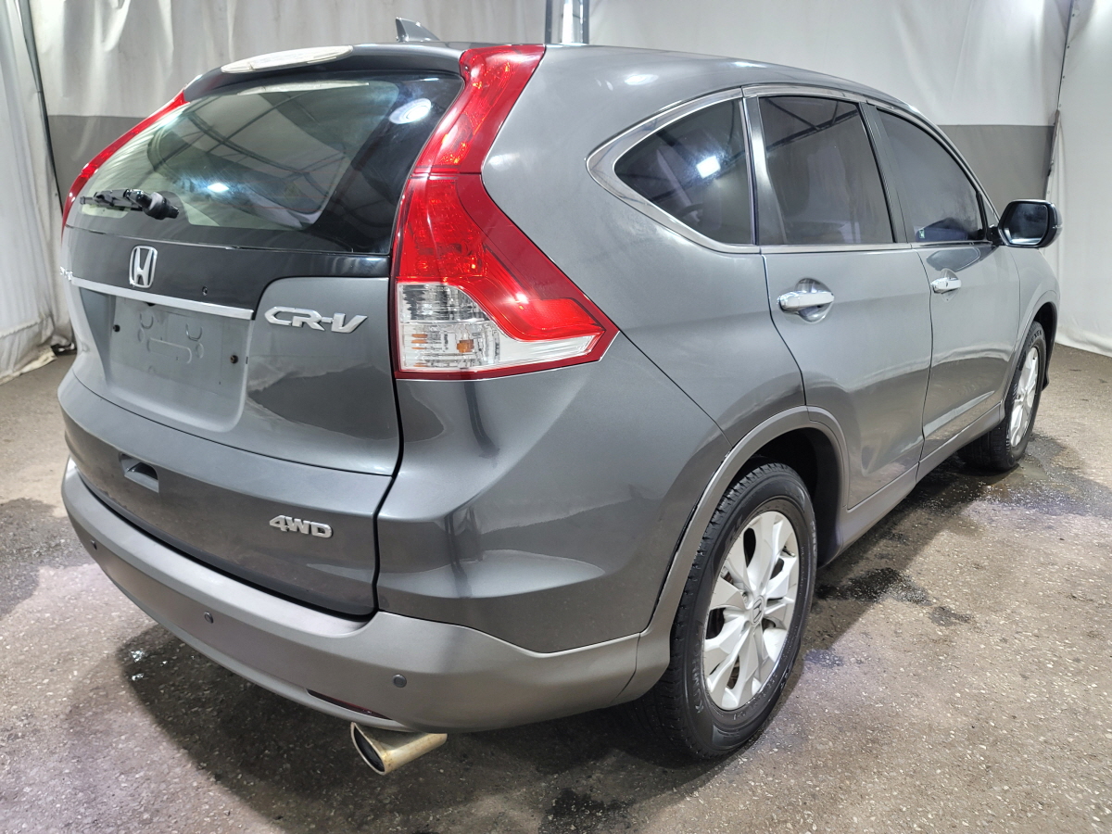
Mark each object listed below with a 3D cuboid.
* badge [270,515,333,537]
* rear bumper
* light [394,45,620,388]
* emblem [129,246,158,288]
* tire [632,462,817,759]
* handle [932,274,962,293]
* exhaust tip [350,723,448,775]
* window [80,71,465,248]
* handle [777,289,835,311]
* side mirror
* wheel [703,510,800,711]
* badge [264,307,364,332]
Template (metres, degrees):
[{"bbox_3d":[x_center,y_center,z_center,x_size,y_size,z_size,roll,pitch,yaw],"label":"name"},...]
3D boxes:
[{"bbox_3d":[-0.418,0.180,1.309,0.125,0.025,0.008,6,17,20],"label":"badge"},{"bbox_3d":[-0.687,0.275,1.844,1.780,0.290,0.540,14,21,39],"label":"rear bumper"},{"bbox_3d":[-0.090,-0.351,1.276,0.350,0.540,0.440,14,21,39],"label":"light"},{"bbox_3d":[-0.800,-0.289,1.547,0.100,0.080,0.013,14,14,39],"label":"emblem"},{"bbox_3d":[0.389,0.430,1.919,0.225,0.715,0.715,14,21,39],"label":"tire"},{"bbox_3d":[1.181,-0.402,2.433,0.055,0.048,0.215,14,21,39],"label":"handle"},{"bbox_3d":[-0.294,0.588,1.500,0.105,0.110,0.180,14,21,39],"label":"exhaust tip"},{"bbox_3d":[-0.655,-0.520,1.653,1.300,0.065,0.470,14,63,39],"label":"window"},{"bbox_3d":[0.537,-0.249,1.715,0.048,0.036,0.210,14,21,39],"label":"handle"},{"bbox_3d":[1.759,-0.718,2.999,0.225,0.180,0.140,14,21,39],"label":"side mirror"},{"bbox_3d":[0.404,0.433,1.907,0.170,0.462,0.462,14,21,39],"label":"wheel"},{"bbox_3d":[-0.382,-0.155,1.266,0.205,0.032,0.013,9,11,27],"label":"badge"}]

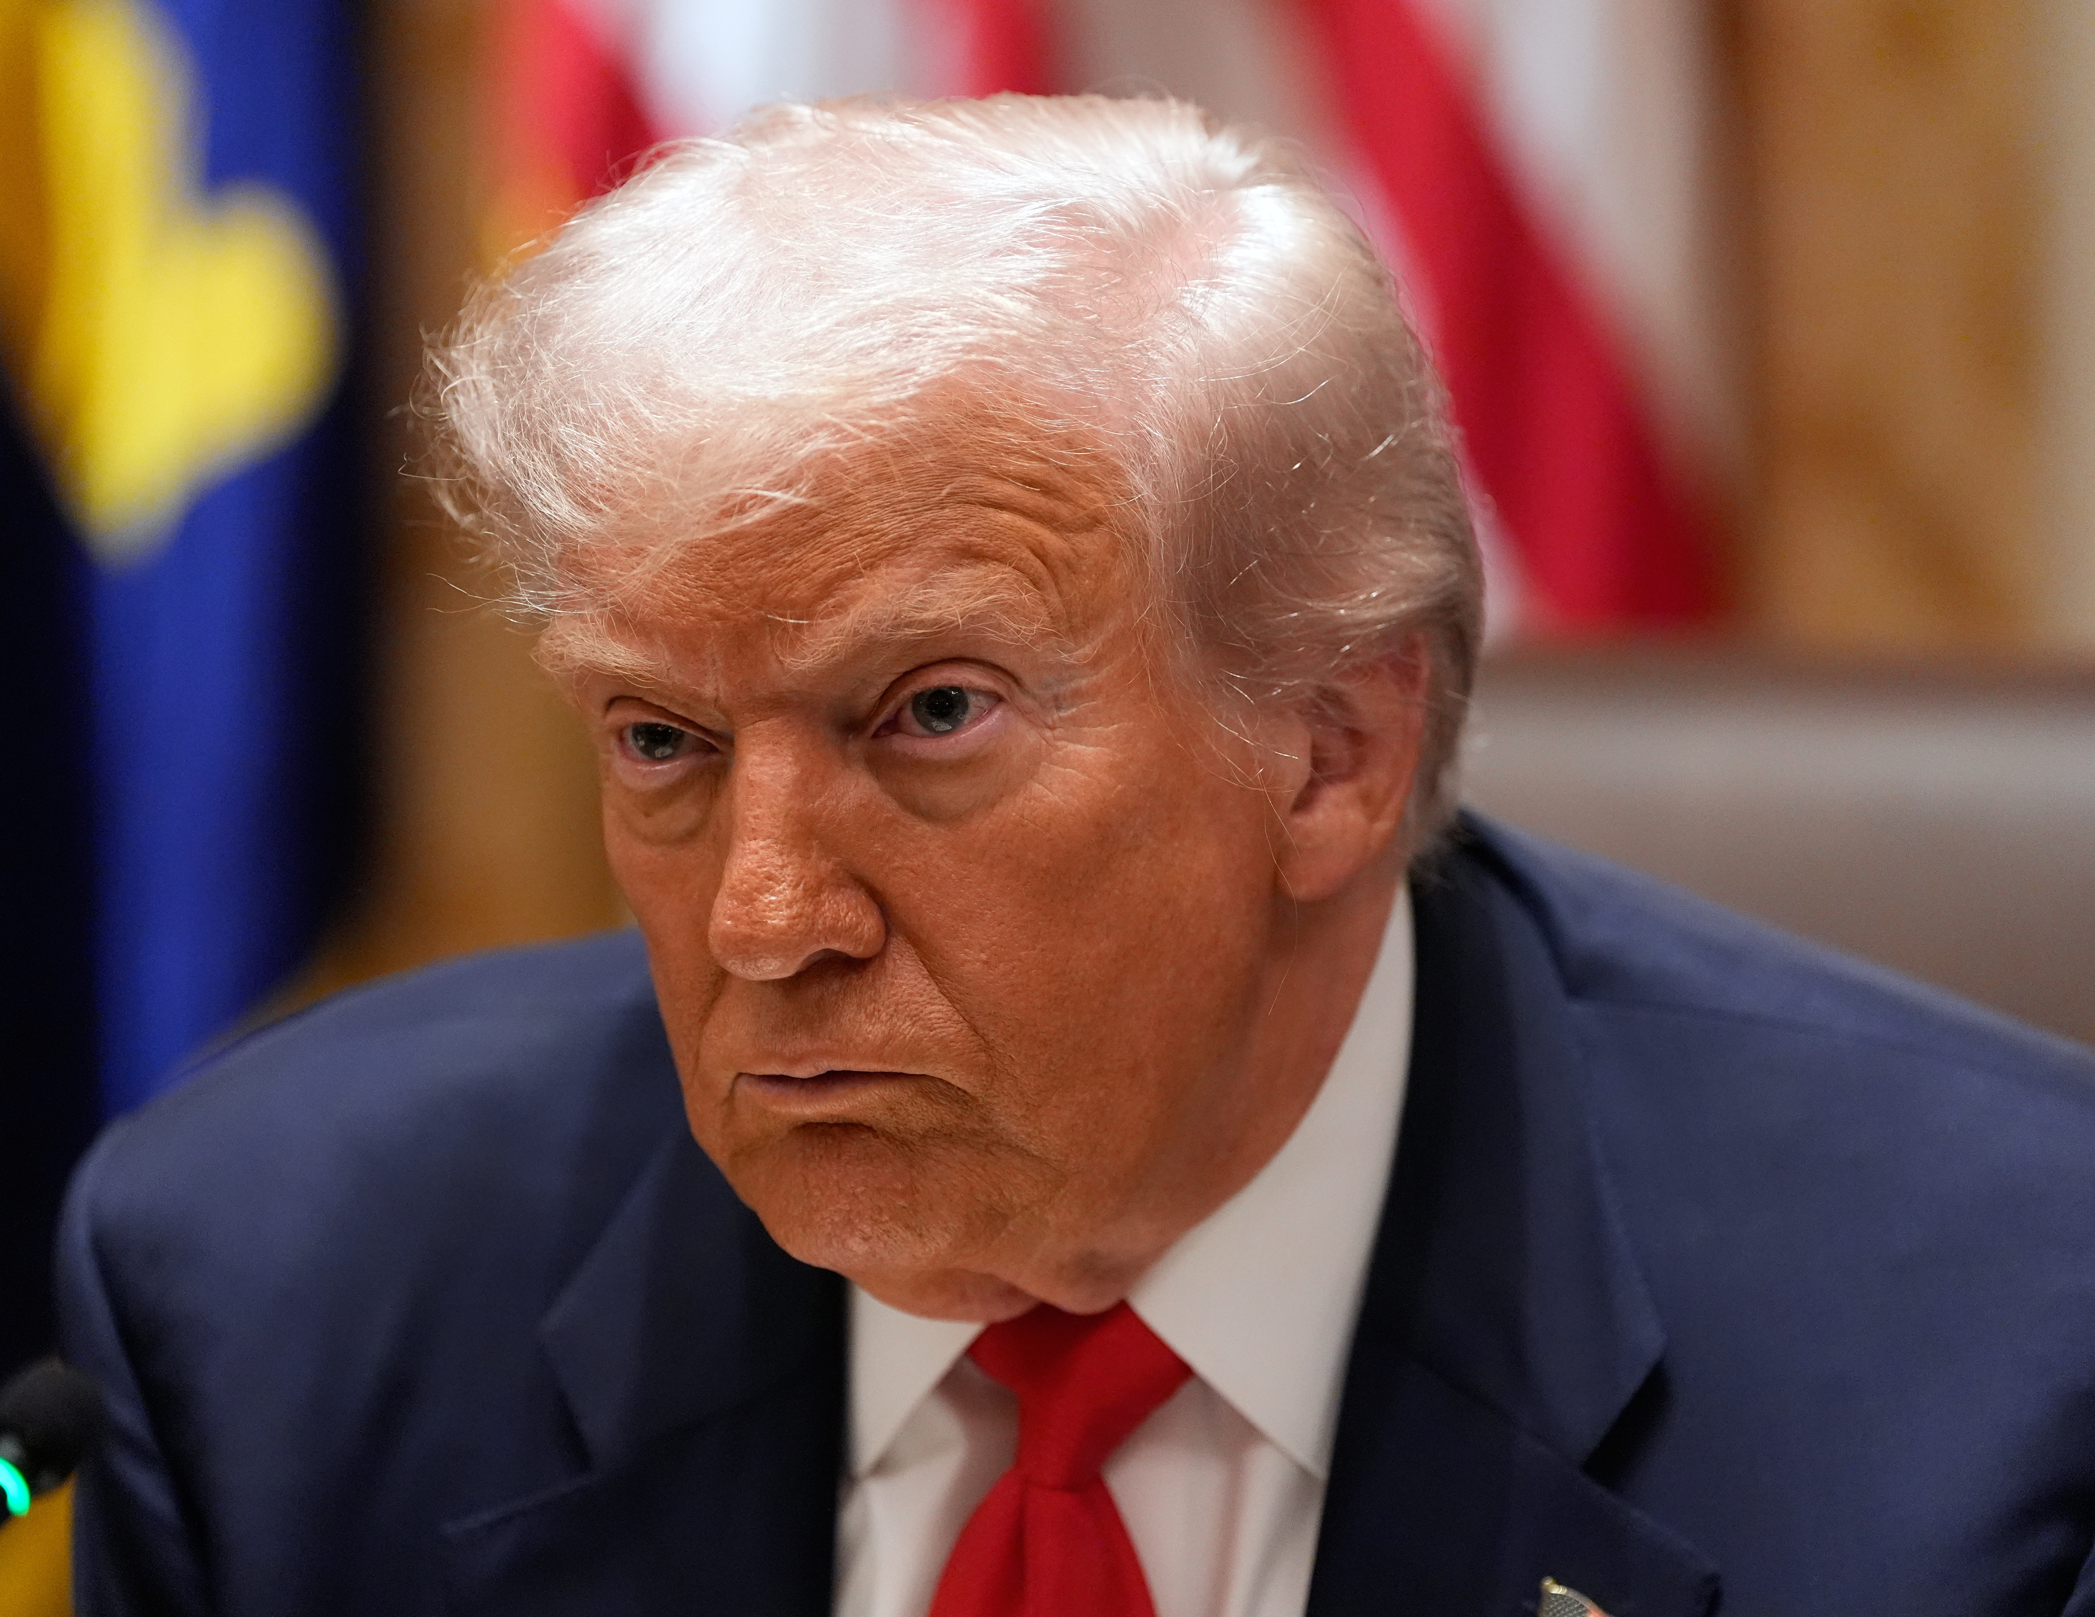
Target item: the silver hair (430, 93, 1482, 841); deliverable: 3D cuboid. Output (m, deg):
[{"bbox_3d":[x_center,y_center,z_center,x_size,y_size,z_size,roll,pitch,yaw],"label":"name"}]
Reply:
[{"bbox_3d":[-0.024,-0.072,2.941,0.198,0.178,0.245,-6,3,27],"label":"silver hair"}]

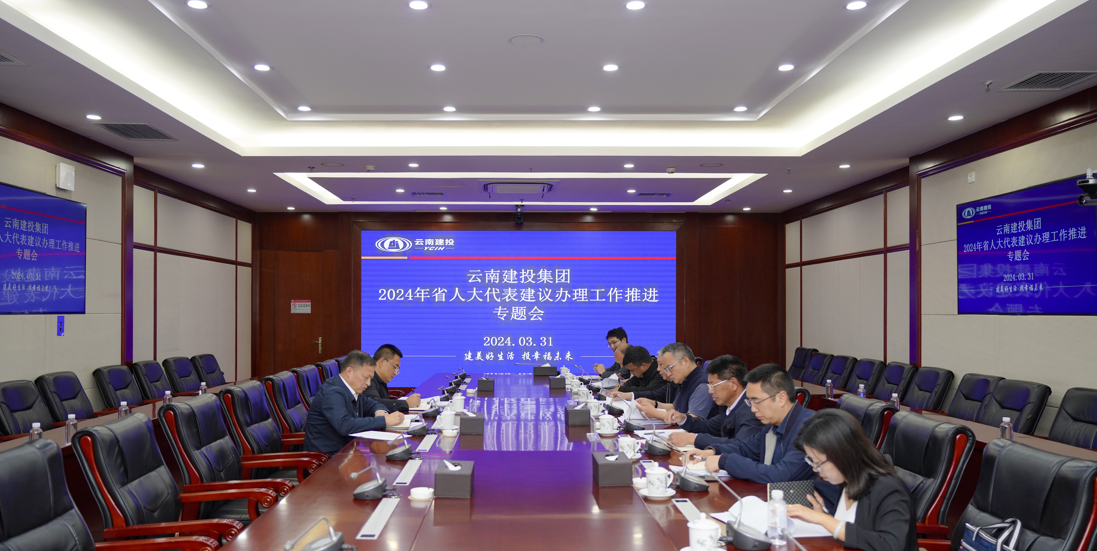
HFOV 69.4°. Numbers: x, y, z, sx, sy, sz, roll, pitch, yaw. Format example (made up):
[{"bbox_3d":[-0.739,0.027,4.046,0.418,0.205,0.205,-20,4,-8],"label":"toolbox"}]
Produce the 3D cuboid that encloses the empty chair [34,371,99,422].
[{"bbox_3d":[-3.518,1.291,6.112,0.620,1.000,0.610,0,-2,-1],"label":"empty chair"}]

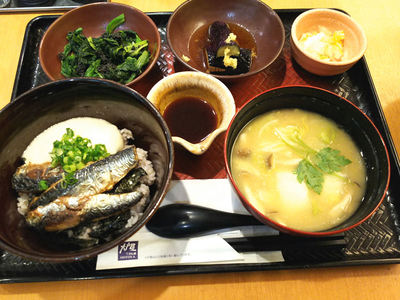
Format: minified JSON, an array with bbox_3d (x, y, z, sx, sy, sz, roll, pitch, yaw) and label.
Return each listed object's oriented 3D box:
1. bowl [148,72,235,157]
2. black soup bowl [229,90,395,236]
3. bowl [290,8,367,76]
[{"bbox_3d":[-0.010,-0.029,0.320,0.088,0.045,0.092,1,67,-2],"label":"bowl"},{"bbox_3d":[0.087,0.016,0.290,0.133,0.073,0.133,1,67,-2],"label":"black soup bowl"},{"bbox_3d":[0.143,-0.120,0.367,0.082,0.041,0.082,1,67,-2],"label":"bowl"}]

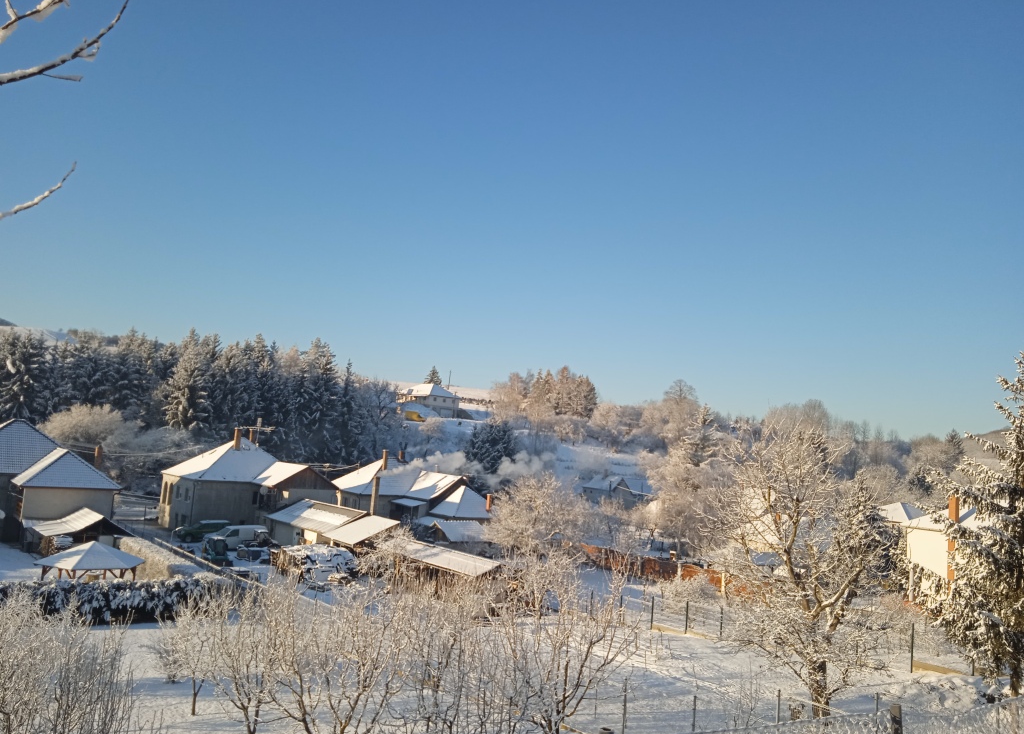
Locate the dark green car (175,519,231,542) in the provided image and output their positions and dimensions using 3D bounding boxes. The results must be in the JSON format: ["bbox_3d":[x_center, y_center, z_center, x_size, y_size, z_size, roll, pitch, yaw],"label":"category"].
[{"bbox_3d":[-26.847,14.295,72.000,4.600,1.680,1.850,4,-4,-15],"label":"dark green car"}]

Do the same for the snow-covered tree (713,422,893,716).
[{"bbox_3d":[7.579,5.047,22.500,4.740,7.830,4.740,3,-4,0],"label":"snow-covered tree"}]

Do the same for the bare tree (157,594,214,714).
[{"bbox_3d":[-10.161,8.969,26.000,1.830,3.690,1.830,3,-4,0],"label":"bare tree"}]

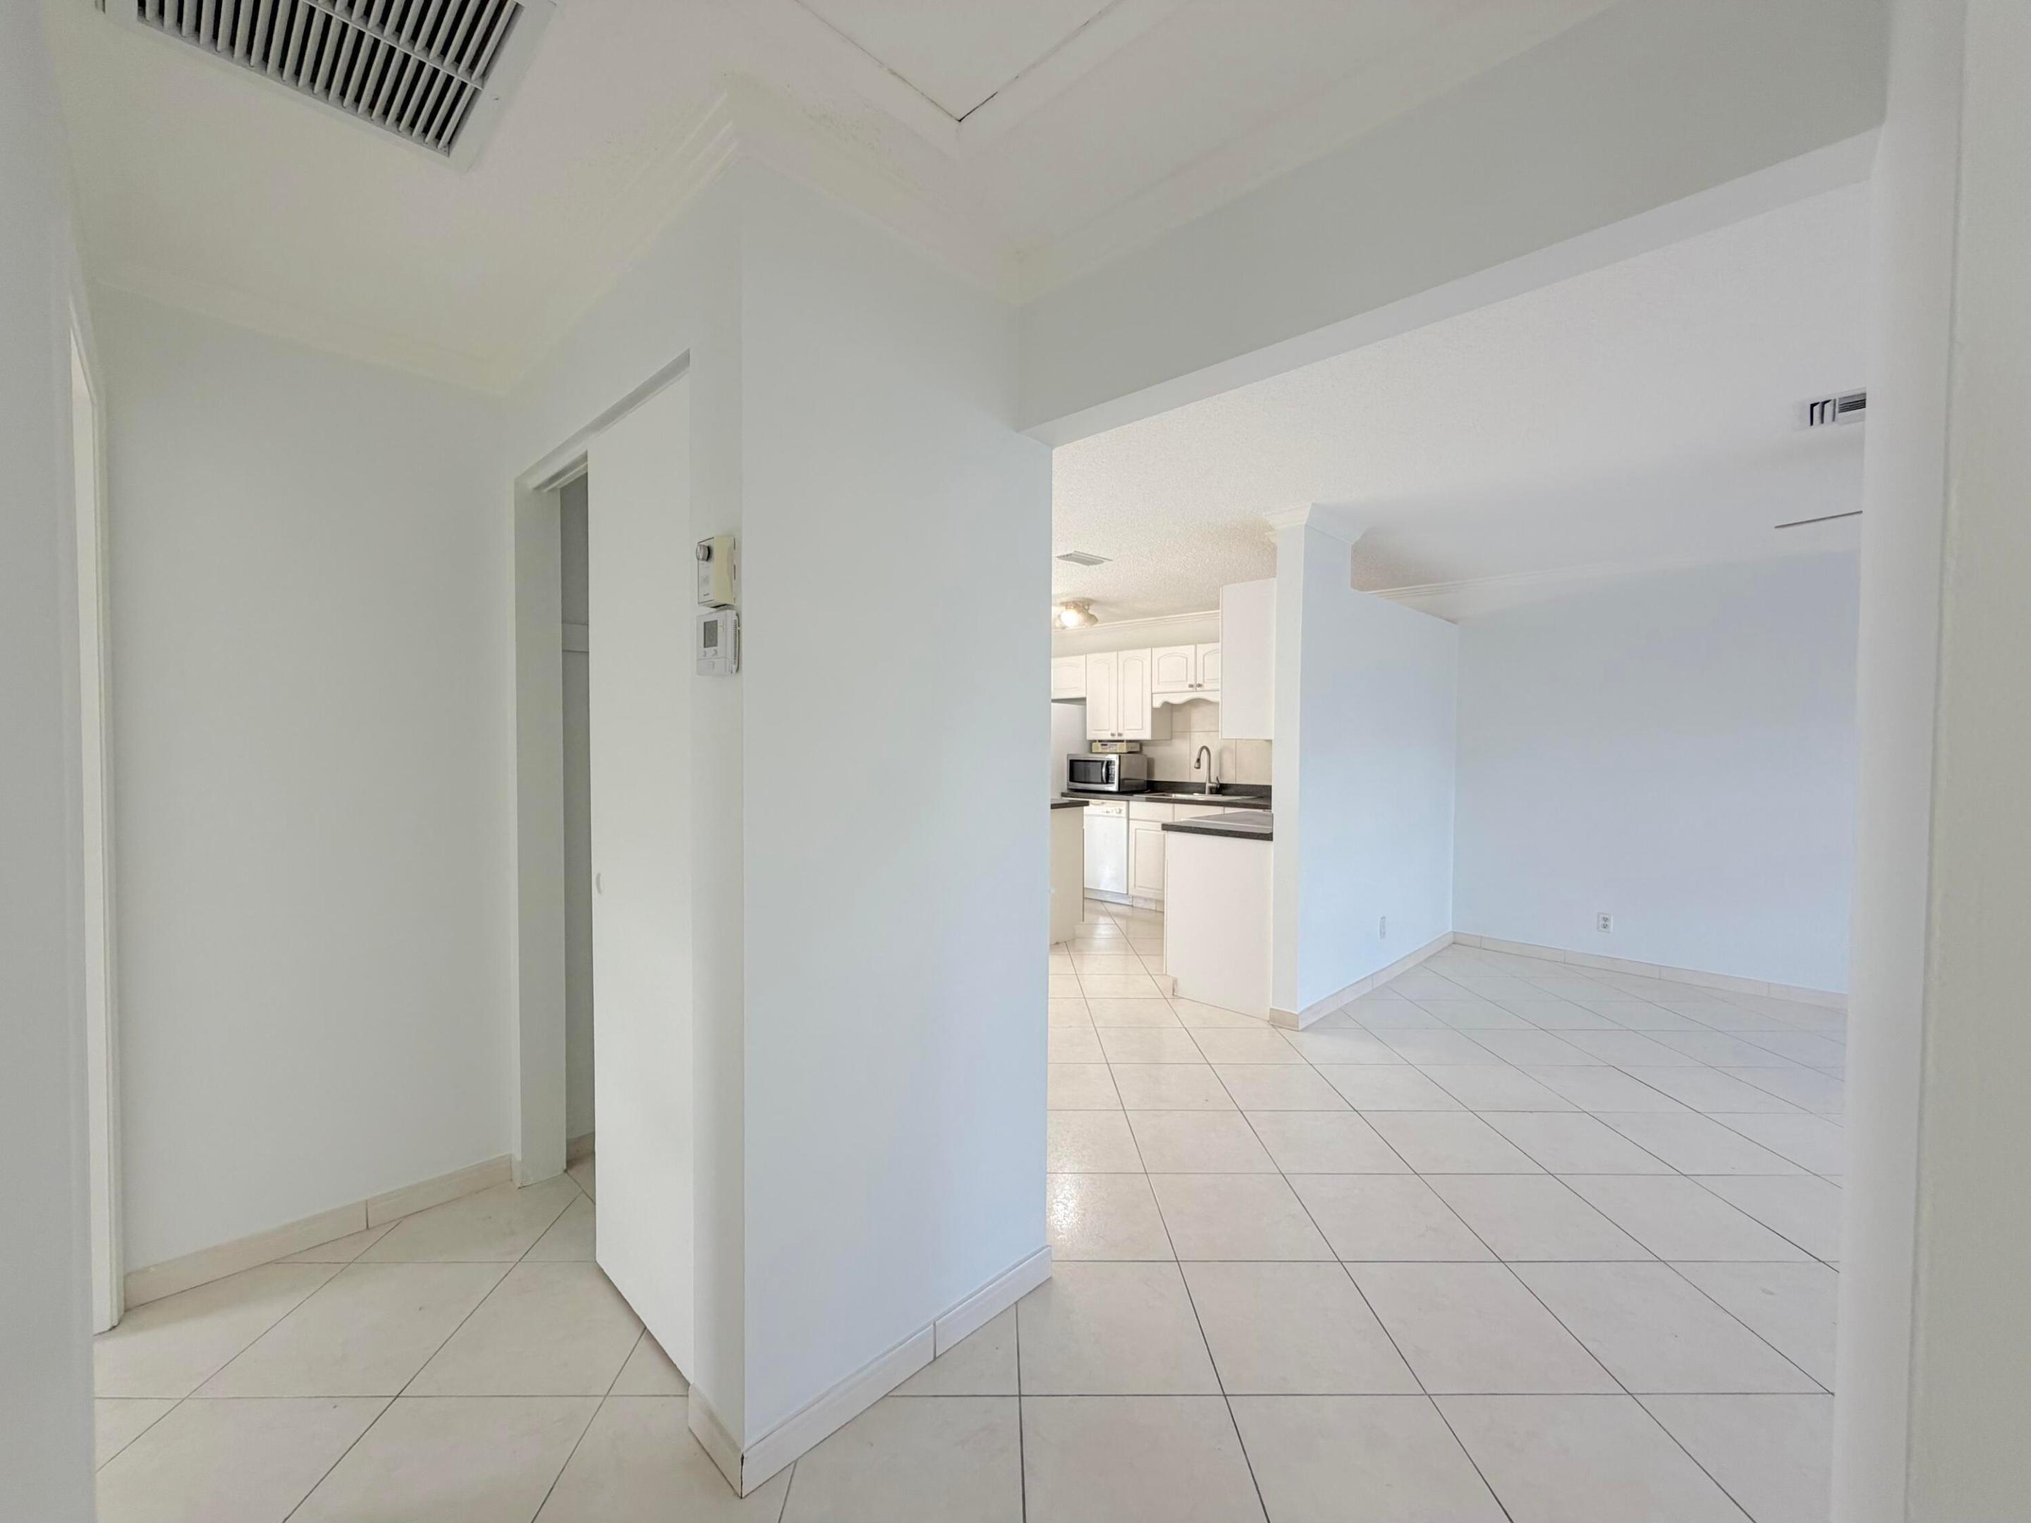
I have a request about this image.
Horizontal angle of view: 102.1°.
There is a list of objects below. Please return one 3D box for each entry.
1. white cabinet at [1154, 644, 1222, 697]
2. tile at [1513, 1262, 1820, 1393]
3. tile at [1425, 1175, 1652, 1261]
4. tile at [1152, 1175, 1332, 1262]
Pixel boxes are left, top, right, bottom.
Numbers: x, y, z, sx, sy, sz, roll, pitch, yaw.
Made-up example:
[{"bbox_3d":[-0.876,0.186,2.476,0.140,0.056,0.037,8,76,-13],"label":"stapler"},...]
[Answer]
[{"bbox_3d":[1.550,-0.727,6.665,0.826,0.397,0.320,2,2,44],"label":"white cabinet"},{"bbox_3d":[1.495,1.328,1.942,0.427,0.010,0.427,1,2,-1],"label":"tile"},{"bbox_3d":[1.488,1.316,2.377,0.427,0.010,0.427,1,2,-1],"label":"tile"},{"bbox_3d":[0.638,1.317,2.378,0.426,0.012,0.426,0,1,-1],"label":"tile"}]

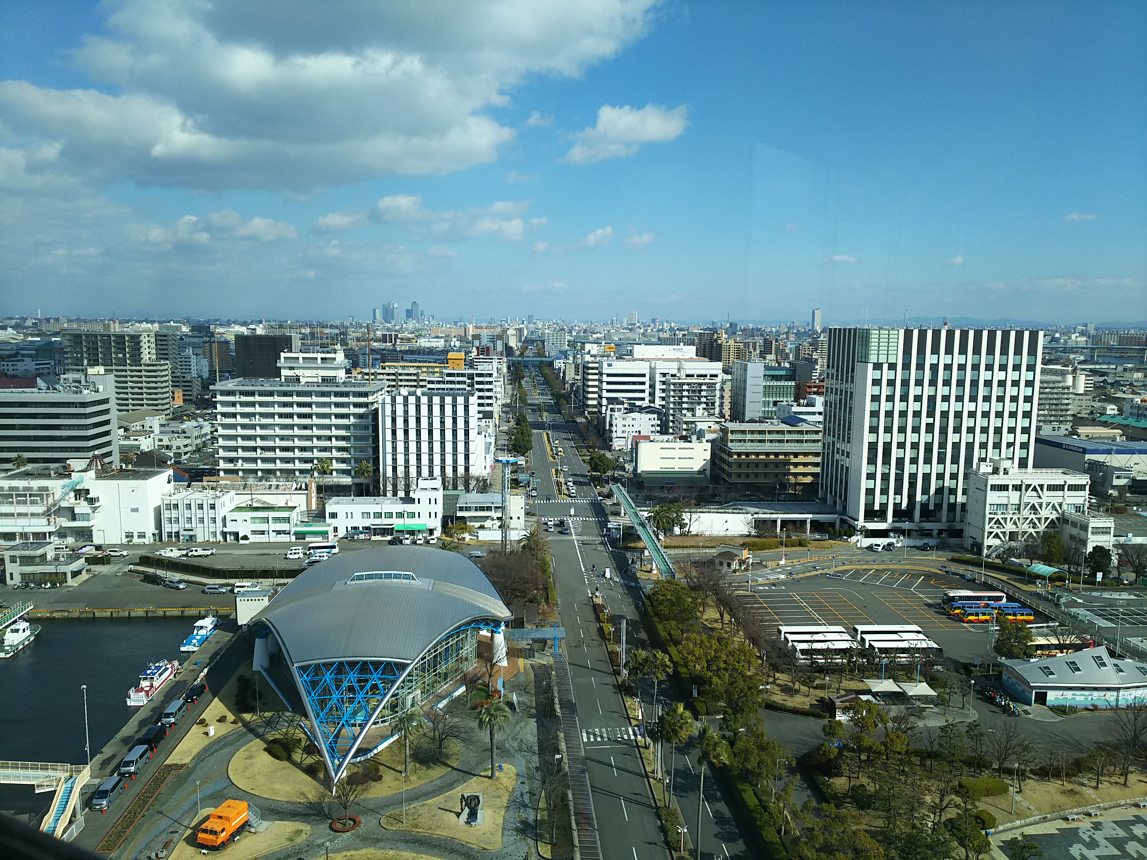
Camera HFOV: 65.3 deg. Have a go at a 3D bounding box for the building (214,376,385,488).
[{"bbox_3d":[-88.802,1.923,298.381,50.300,33.600,37.000,0,7,-4],"label":"building"}]

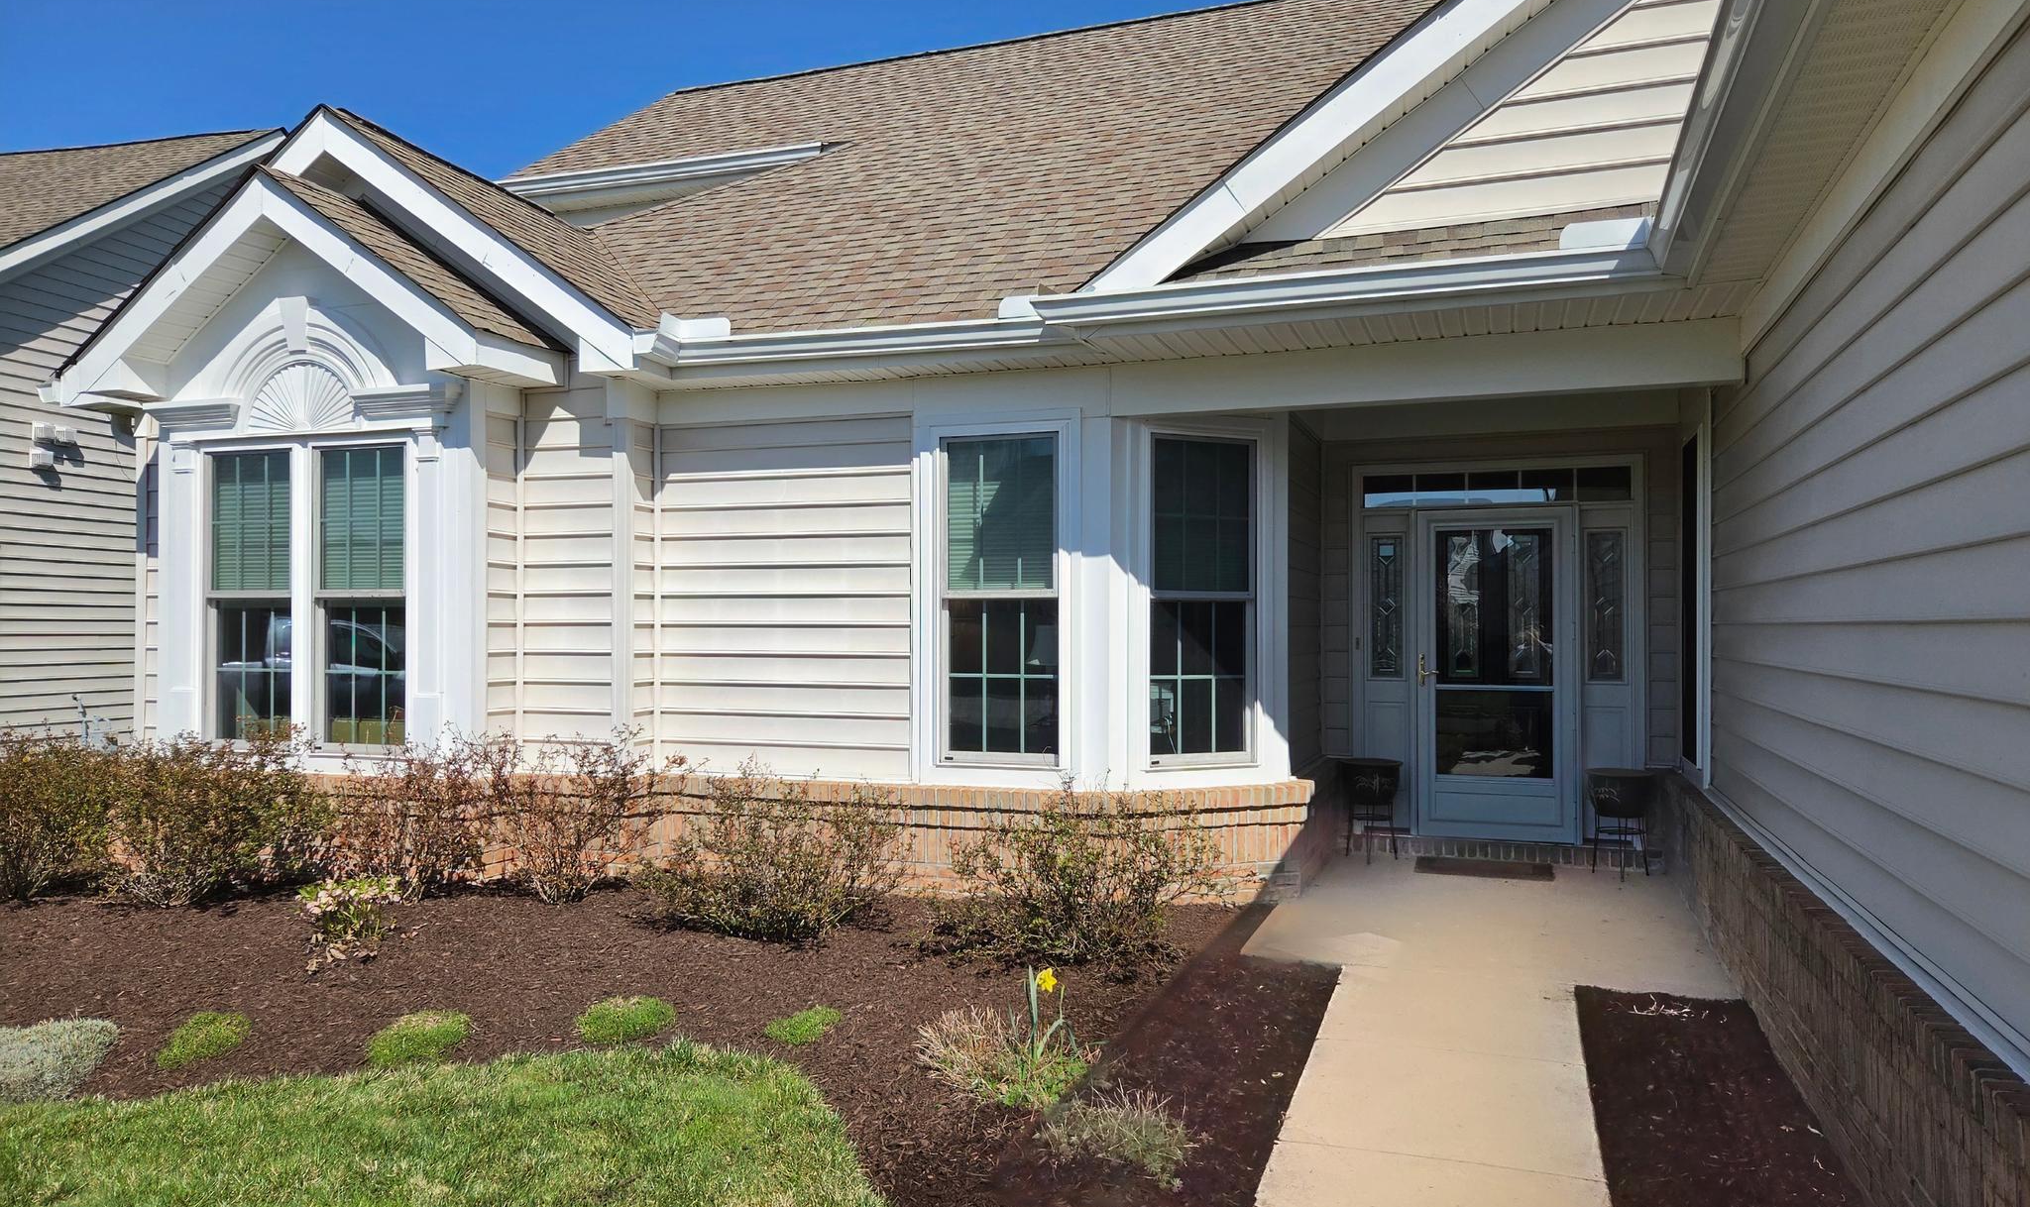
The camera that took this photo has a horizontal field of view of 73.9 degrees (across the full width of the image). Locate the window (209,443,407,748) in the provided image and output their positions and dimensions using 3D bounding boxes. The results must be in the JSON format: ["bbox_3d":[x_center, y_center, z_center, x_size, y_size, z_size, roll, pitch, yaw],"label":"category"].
[{"bbox_3d":[-4.080,-0.025,7.750,1.460,1.740,0.120,0,-1,20],"label":"window"}]

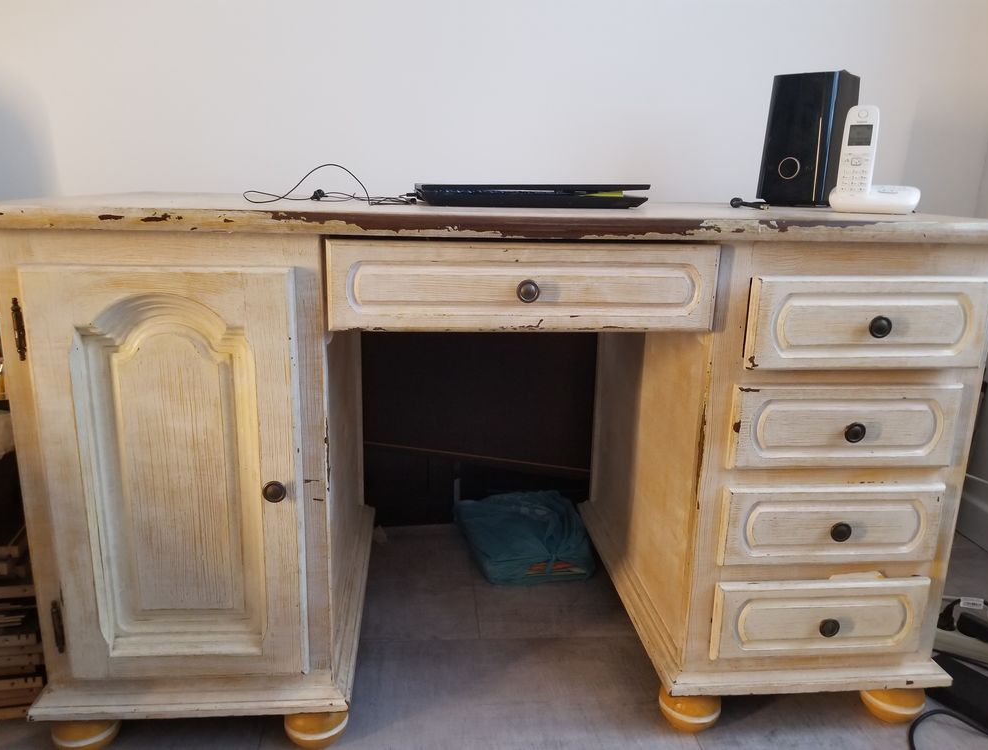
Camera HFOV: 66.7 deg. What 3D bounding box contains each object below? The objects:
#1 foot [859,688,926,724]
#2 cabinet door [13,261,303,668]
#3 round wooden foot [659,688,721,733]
[{"bbox_3d":[0.609,0.483,1.152,0.091,0.088,0.091,0,14,-5],"label":"foot"},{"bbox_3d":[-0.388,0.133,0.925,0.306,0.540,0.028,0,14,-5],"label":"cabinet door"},{"bbox_3d":[0.291,0.483,1.122,0.091,0.088,0.091,1,14,0],"label":"round wooden foot"}]

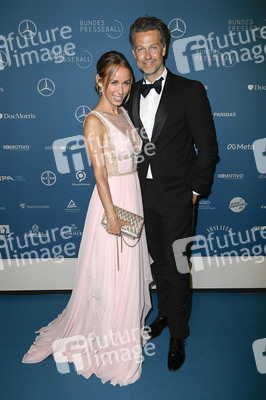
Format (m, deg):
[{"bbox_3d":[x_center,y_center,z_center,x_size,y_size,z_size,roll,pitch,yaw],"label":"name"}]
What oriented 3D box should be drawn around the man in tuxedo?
[{"bbox_3d":[0.195,-0.015,1.969,0.580,1.840,0.450,7,16,26],"label":"man in tuxedo"}]

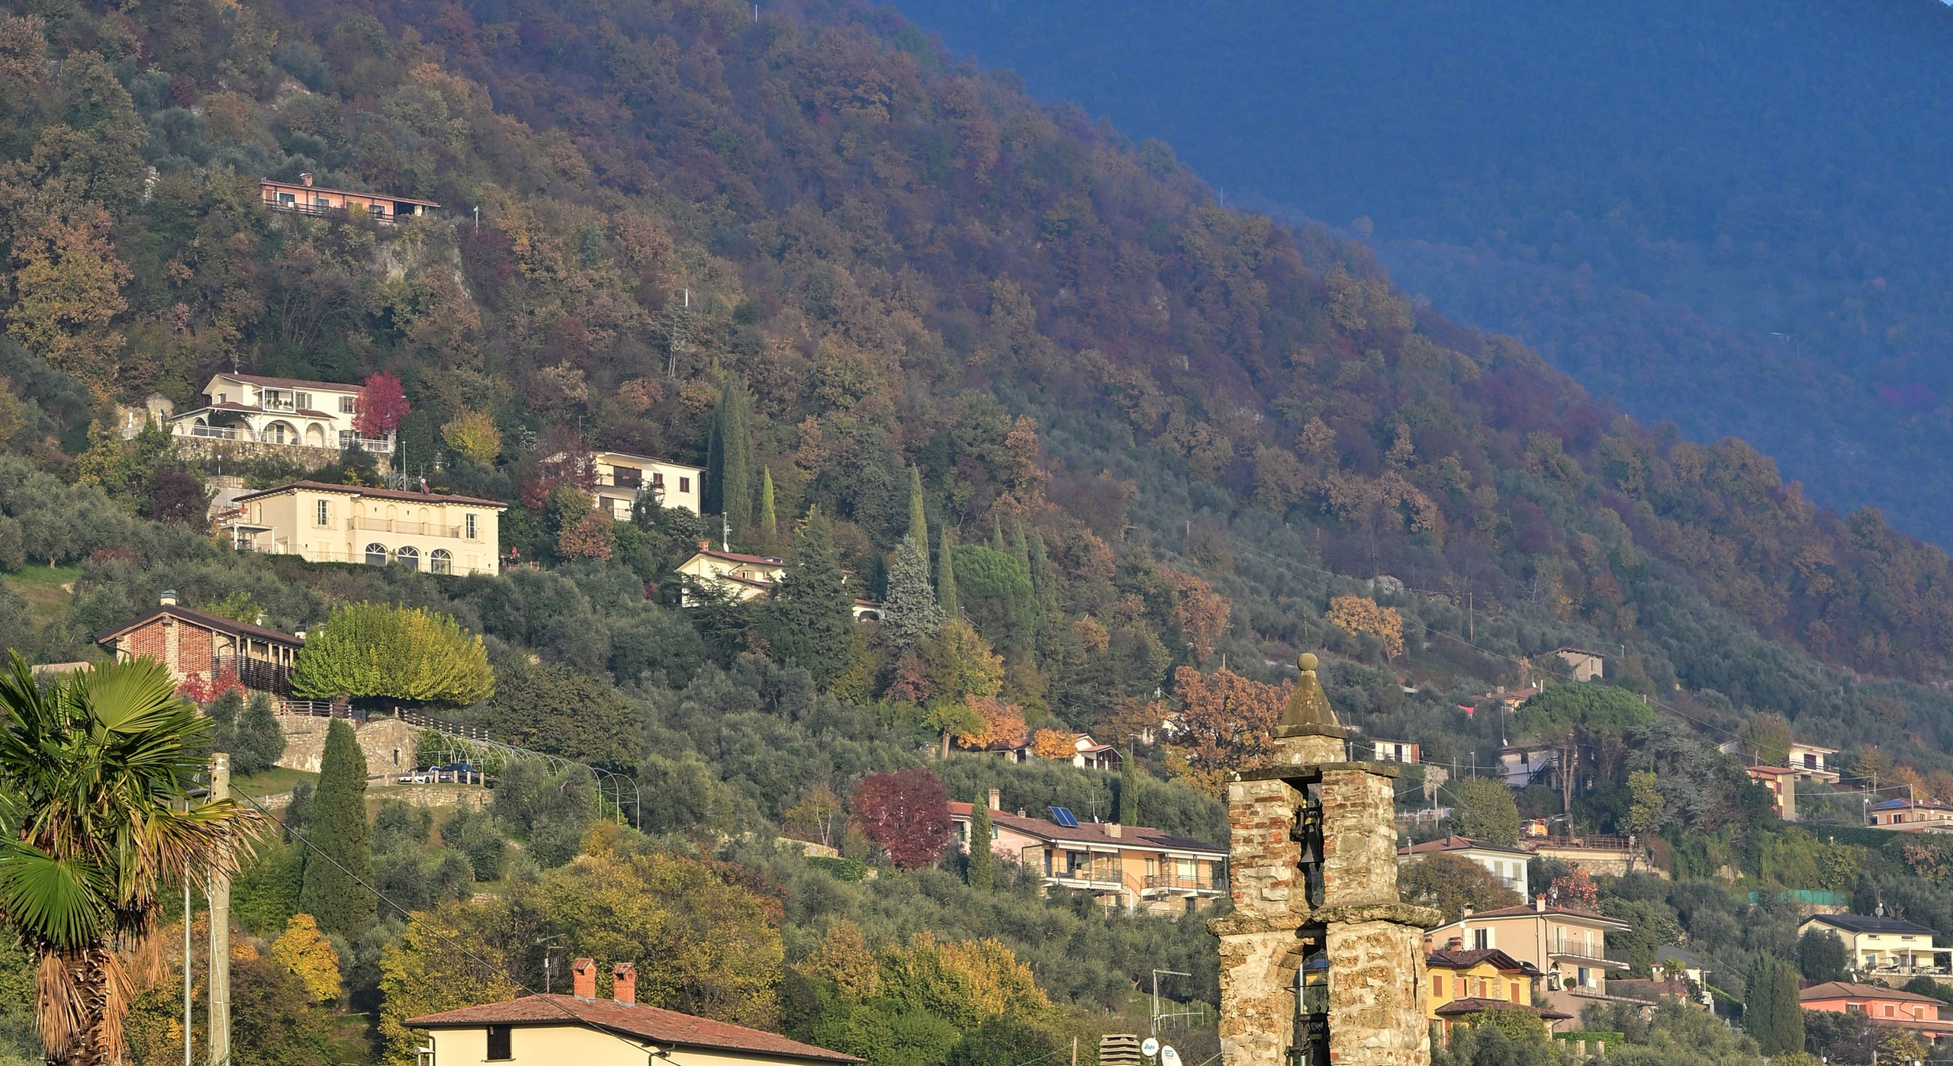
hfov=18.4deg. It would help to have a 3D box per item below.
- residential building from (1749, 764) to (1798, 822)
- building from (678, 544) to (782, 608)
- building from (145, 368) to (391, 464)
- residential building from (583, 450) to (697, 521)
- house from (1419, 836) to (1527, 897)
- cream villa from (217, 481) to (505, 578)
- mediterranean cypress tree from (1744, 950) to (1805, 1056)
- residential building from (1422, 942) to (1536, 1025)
[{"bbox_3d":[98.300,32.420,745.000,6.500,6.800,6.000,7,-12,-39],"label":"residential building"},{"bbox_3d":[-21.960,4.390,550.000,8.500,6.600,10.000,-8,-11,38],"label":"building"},{"bbox_3d":[-63.040,-10.470,540.000,17.500,8.200,10.500,5,-10,-33],"label":"building"},{"bbox_3d":[-33.980,-3.030,567.390,13.000,6.400,9.000,8,-13,-43],"label":"residential building"},{"bbox_3d":[38.690,27.180,480.000,9.200,6.800,9.600,-9,-12,41],"label":"house"},{"bbox_3d":[-53.010,0.680,522.010,20.500,6.900,11.000,6,-11,-36],"label":"cream villa"},{"bbox_3d":[67.580,40.030,510.000,5.000,9.400,4.800,-1,-9,0],"label":"mediterranean cypress tree"},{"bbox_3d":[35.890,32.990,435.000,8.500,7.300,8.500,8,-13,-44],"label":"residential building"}]

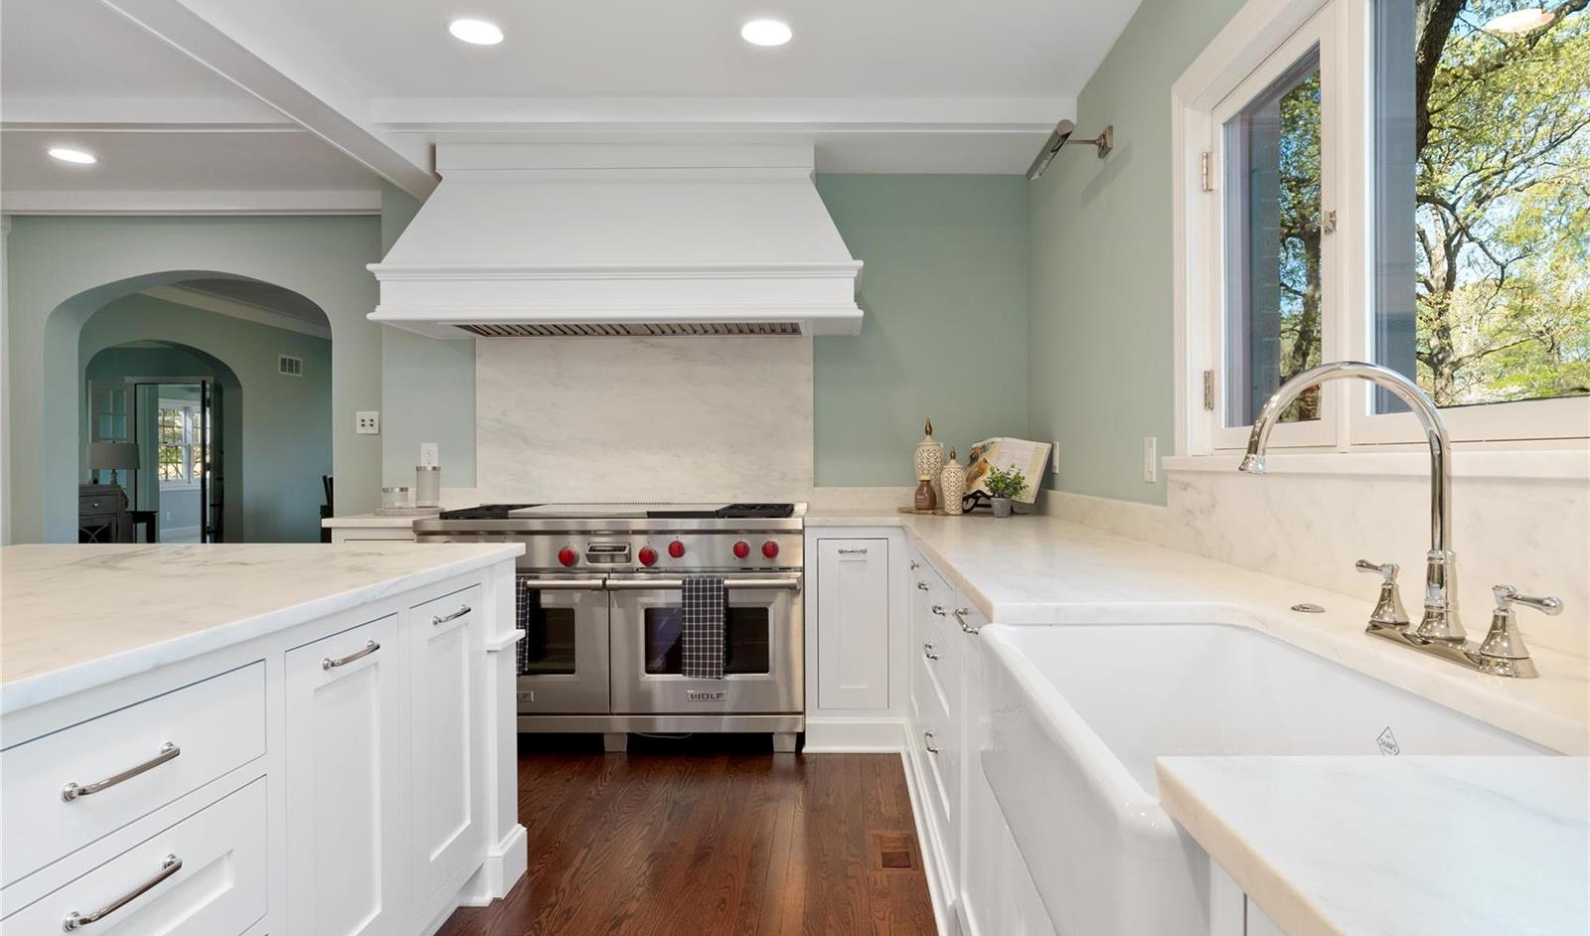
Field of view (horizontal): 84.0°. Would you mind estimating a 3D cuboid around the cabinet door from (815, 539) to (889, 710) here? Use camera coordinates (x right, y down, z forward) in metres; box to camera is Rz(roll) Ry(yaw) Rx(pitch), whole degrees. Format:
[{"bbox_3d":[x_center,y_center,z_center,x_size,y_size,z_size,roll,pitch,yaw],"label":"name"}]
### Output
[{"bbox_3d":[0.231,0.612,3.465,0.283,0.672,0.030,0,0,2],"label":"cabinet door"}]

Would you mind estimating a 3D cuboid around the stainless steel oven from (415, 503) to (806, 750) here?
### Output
[{"bbox_3d":[-0.712,0.640,3.730,1.520,0.957,0.710,0,0,2],"label":"stainless steel oven"}]

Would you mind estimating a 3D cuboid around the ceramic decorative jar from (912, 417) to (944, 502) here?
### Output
[{"bbox_3d":[0.590,-0.022,3.880,0.138,0.402,0.138,0,0,2],"label":"ceramic decorative jar"}]

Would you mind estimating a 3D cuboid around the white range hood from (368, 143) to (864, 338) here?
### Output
[{"bbox_3d":[-0.717,-0.983,3.835,2.000,0.757,0.530,0,0,2],"label":"white range hood"}]

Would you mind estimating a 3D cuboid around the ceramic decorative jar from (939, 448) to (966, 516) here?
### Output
[{"bbox_3d":[0.655,0.053,3.655,0.102,0.278,0.102,0,0,2],"label":"ceramic decorative jar"}]

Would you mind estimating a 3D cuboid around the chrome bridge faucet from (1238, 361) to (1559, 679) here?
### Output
[{"bbox_3d":[0.655,0.040,1.030,0.270,0.333,0.350,0,0,3],"label":"chrome bridge faucet"}]

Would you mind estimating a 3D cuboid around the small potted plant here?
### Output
[{"bbox_3d":[0.824,0.089,3.455,0.165,0.206,0.155,0,0,2],"label":"small potted plant"}]

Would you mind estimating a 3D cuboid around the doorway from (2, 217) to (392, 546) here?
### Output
[{"bbox_3d":[-2.999,-0.076,4.520,1.880,2.399,0.200,0,0,1],"label":"doorway"}]

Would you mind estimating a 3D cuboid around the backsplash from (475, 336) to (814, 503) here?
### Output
[{"bbox_3d":[-0.693,-0.214,4.090,1.565,0.788,0.022,0,0,2],"label":"backsplash"}]

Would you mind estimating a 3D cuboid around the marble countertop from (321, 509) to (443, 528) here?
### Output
[{"bbox_3d":[-1.672,0.216,3.795,0.370,0.032,0.635,0,0,2],"label":"marble countertop"}]

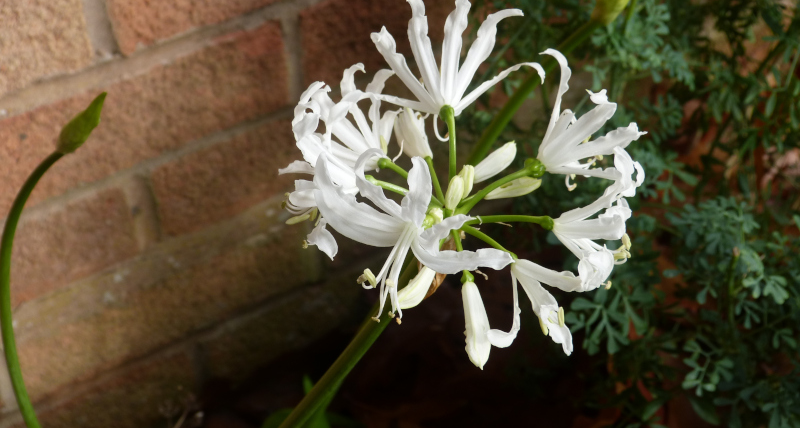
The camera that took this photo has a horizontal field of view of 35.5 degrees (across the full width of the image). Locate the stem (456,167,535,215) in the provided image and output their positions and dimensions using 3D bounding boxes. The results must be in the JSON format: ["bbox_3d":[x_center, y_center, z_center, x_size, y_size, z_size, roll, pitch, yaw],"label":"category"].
[{"bbox_3d":[0.045,-0.011,0.584,0.041,0.009,0.007,-30,0,11],"label":"stem"}]

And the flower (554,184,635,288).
[{"bbox_3d":[0.090,0.009,0.578,0.038,0.043,0.044,6,41,11],"label":"flower"}]

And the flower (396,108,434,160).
[{"bbox_3d":[0.008,-0.038,0.595,0.016,0.026,0.015,-29,0,0],"label":"flower"}]

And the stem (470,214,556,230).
[{"bbox_3d":[0.052,0.004,0.586,0.040,0.006,0.006,2,0,7],"label":"stem"}]

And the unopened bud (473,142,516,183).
[{"bbox_3d":[0.045,-0.024,0.587,0.010,0.025,0.010,47,16,0],"label":"unopened bud"}]

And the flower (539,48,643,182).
[{"bbox_3d":[0.090,-0.046,0.590,0.042,0.050,0.052,-16,42,-14],"label":"flower"}]

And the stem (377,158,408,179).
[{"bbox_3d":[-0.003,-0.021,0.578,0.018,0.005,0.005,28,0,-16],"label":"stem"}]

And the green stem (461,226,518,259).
[{"bbox_3d":[0.042,0.013,0.584,0.028,0.004,0.004,32,90,14],"label":"green stem"}]

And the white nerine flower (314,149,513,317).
[{"bbox_3d":[0.006,0.008,0.545,0.084,0.062,0.050,3,41,8],"label":"white nerine flower"}]

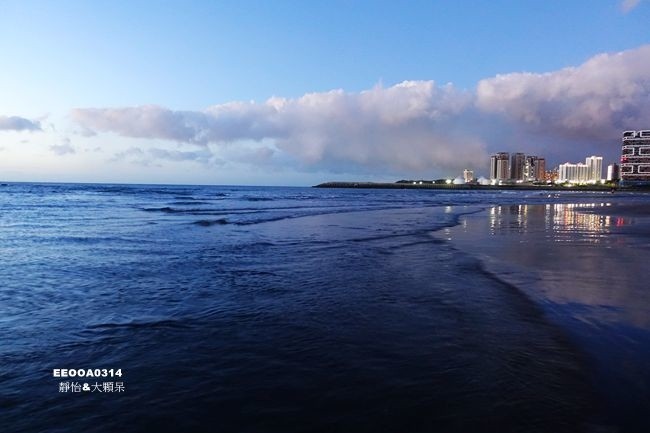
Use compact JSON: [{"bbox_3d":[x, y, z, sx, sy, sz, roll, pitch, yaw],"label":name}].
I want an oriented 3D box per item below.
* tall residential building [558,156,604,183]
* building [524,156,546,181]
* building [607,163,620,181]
[{"bbox_3d":[413.560,-75.780,700.000,58.630,40.540,20.520,2,4,12],"label":"tall residential building"},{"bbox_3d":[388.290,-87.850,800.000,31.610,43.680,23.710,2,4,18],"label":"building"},{"bbox_3d":[439.410,-68.060,660.000,12.970,27.510,11.670,2,4,12],"label":"building"}]

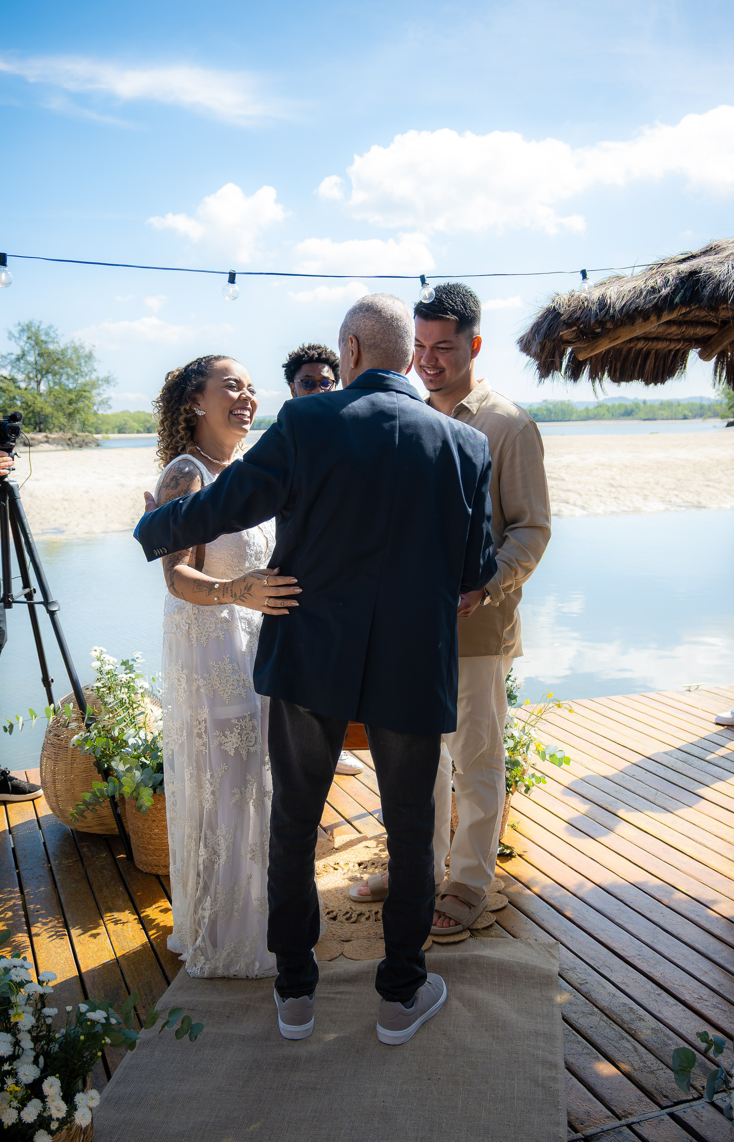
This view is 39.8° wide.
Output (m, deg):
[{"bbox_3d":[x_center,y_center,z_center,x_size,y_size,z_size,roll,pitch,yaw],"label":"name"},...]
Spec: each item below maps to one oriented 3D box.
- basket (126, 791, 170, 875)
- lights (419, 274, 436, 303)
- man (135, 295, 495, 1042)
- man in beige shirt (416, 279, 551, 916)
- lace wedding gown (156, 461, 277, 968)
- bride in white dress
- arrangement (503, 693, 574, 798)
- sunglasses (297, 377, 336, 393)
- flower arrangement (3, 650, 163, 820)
[{"bbox_3d":[-0.646,0.840,3.403,0.310,0.260,0.310,-1,9,0],"label":"basket"},{"bbox_3d":[0.151,-0.709,2.540,0.040,0.072,0.040,-12,8,2],"label":"lights"},{"bbox_3d":[-0.136,0.231,2.462,0.840,1.730,0.500,-1,9,-3],"label":"man"},{"bbox_3d":[0.227,0.138,2.833,0.420,1.790,0.560,-8,11,-41],"label":"man in beige shirt"},{"bbox_3d":[-0.354,0.363,2.785,0.460,1.380,0.460,4,10,28],"label":"lace wedding gown"},{"bbox_3d":[-0.356,0.247,2.747,0.480,1.620,0.470,4,10,28],"label":"bride in white dress"},{"bbox_3d":[0.456,0.527,3.366,0.450,0.430,0.420,-1,9,0],"label":"arrangement"},{"bbox_3d":[-0.199,-0.728,3.970,0.148,0.052,0.140,-2,9,-8],"label":"sunglasses"},{"bbox_3d":[-0.841,0.532,3.356,0.640,0.560,0.480,-2,9,-6],"label":"flower arrangement"}]

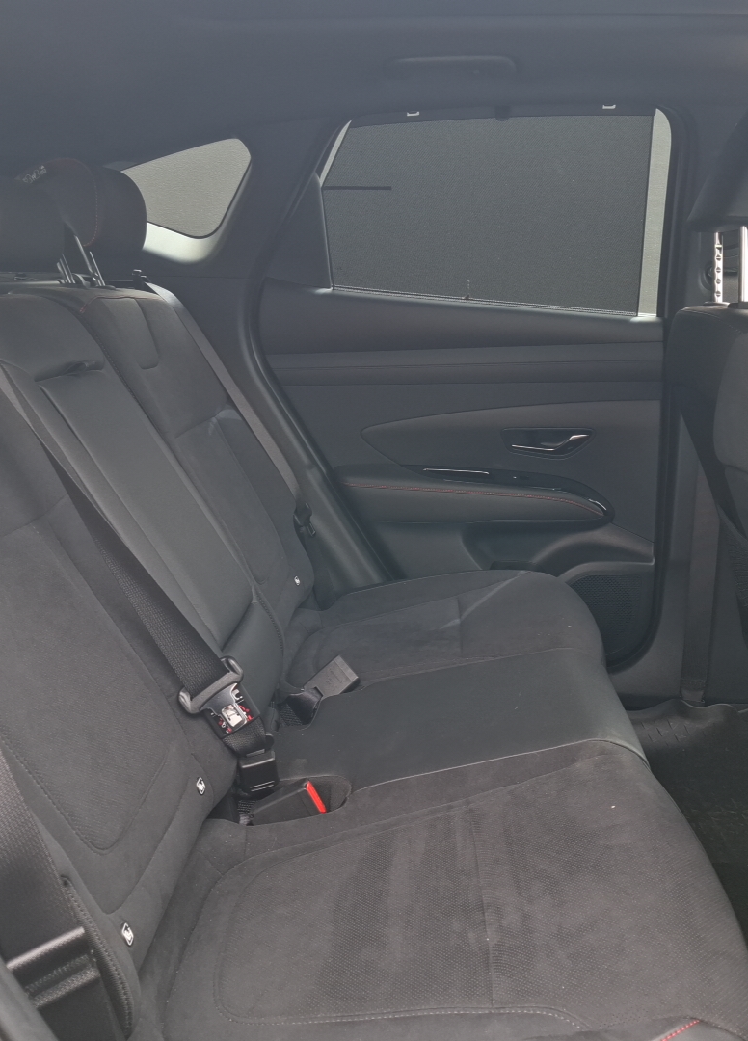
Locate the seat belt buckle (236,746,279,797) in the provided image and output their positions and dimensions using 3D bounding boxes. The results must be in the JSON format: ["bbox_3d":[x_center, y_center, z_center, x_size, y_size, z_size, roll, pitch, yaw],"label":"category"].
[{"bbox_3d":[-0.131,0.282,1.035,0.041,0.043,0.025,-14,15,-20],"label":"seat belt buckle"}]

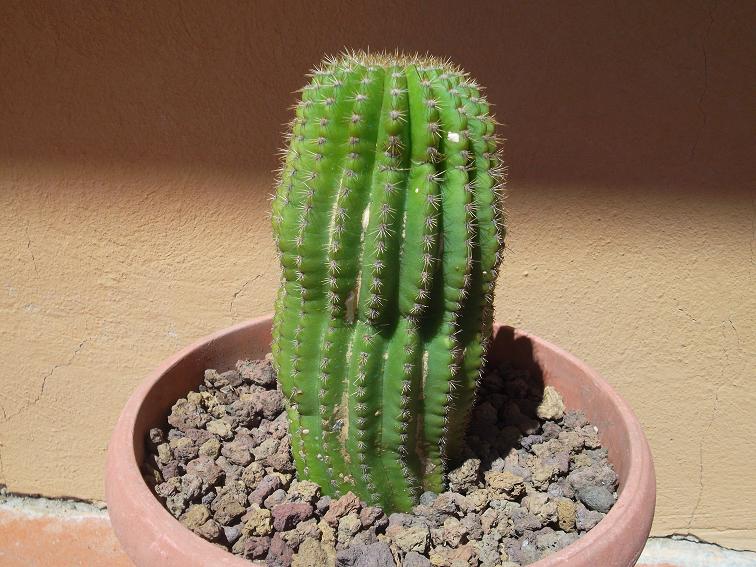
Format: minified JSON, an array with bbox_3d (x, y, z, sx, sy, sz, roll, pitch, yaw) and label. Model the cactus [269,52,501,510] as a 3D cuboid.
[{"bbox_3d":[0.006,-0.003,0.515,0.145,0.271,0.145,2,24,0],"label":"cactus"}]

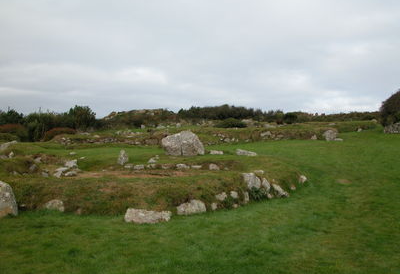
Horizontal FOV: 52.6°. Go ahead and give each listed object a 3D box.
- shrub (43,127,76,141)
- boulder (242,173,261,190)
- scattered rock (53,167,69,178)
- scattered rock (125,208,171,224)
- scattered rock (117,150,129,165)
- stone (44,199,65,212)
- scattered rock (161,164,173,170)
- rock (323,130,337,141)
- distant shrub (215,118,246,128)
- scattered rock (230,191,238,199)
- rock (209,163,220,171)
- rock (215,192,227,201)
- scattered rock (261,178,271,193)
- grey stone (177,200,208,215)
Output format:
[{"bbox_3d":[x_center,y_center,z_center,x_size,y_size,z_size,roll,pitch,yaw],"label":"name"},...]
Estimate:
[{"bbox_3d":[-9.696,-0.173,27.908,2.316,0.935,1.816,0,3,-10],"label":"shrub"},{"bbox_3d":[1.034,0.885,8.000,0.359,0.320,0.280,0,3,7],"label":"boulder"},{"bbox_3d":[-3.435,0.874,9.959,0.377,0.209,0.317,0,3,-10],"label":"scattered rock"},{"bbox_3d":[-0.857,1.281,6.600,0.742,0.253,0.400,0,3,-4],"label":"scattered rock"},{"bbox_3d":[-2.467,0.667,13.000,0.362,0.488,0.300,-1,3,-11],"label":"scattered rock"},{"bbox_3d":[-2.600,1.224,7.228,0.344,0.204,0.255,0,3,-10],"label":"stone"},{"bbox_3d":[-0.963,0.848,11.622,0.326,0.159,0.243,0,3,-2],"label":"scattered rock"},{"bbox_3d":[8.052,-0.077,25.000,0.878,0.697,0.700,1,3,18],"label":"rock"},{"bbox_3d":[2.645,-1.258,35.076,2.741,0.841,2.152,0,3,2],"label":"distant shrub"},{"bbox_3d":[0.648,1.090,7.600,0.147,0.147,0.130,0,3,5],"label":"scattered rock"},{"bbox_3d":[0.410,0.862,11.427,0.321,0.212,0.255,0,3,1],"label":"rock"},{"bbox_3d":[0.384,1.116,7.585,0.213,0.178,0.169,0,3,1],"label":"rock"},{"bbox_3d":[1.426,1.056,8.801,0.204,0.336,0.202,0,3,5],"label":"scattered rock"},{"bbox_3d":[-0.149,1.232,7.066,0.519,0.273,0.333,0,3,-1],"label":"grey stone"}]

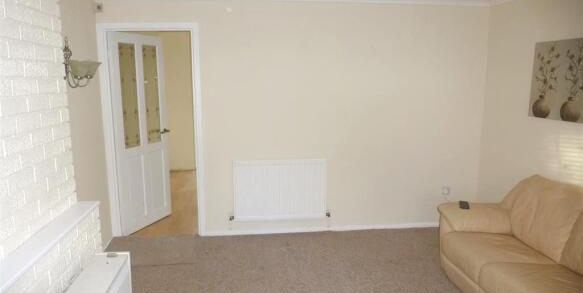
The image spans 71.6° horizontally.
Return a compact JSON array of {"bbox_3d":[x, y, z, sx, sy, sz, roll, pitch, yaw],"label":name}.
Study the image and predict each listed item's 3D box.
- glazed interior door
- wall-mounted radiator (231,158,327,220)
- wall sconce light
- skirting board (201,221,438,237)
[{"bbox_3d":[-1.537,-0.134,4.168,0.042,1.972,0.765,3,10,20],"label":"glazed interior door"},{"bbox_3d":[-0.111,0.430,4.026,0.915,0.601,0.090,-1,9,-6],"label":"wall-mounted radiator"},{"bbox_3d":[-1.542,-0.606,2.930,0.250,0.355,0.340,-1,9,-6],"label":"wall sconce light"},{"bbox_3d":[0.501,0.846,4.196,2.735,0.060,0.018,-1,9,-6],"label":"skirting board"}]

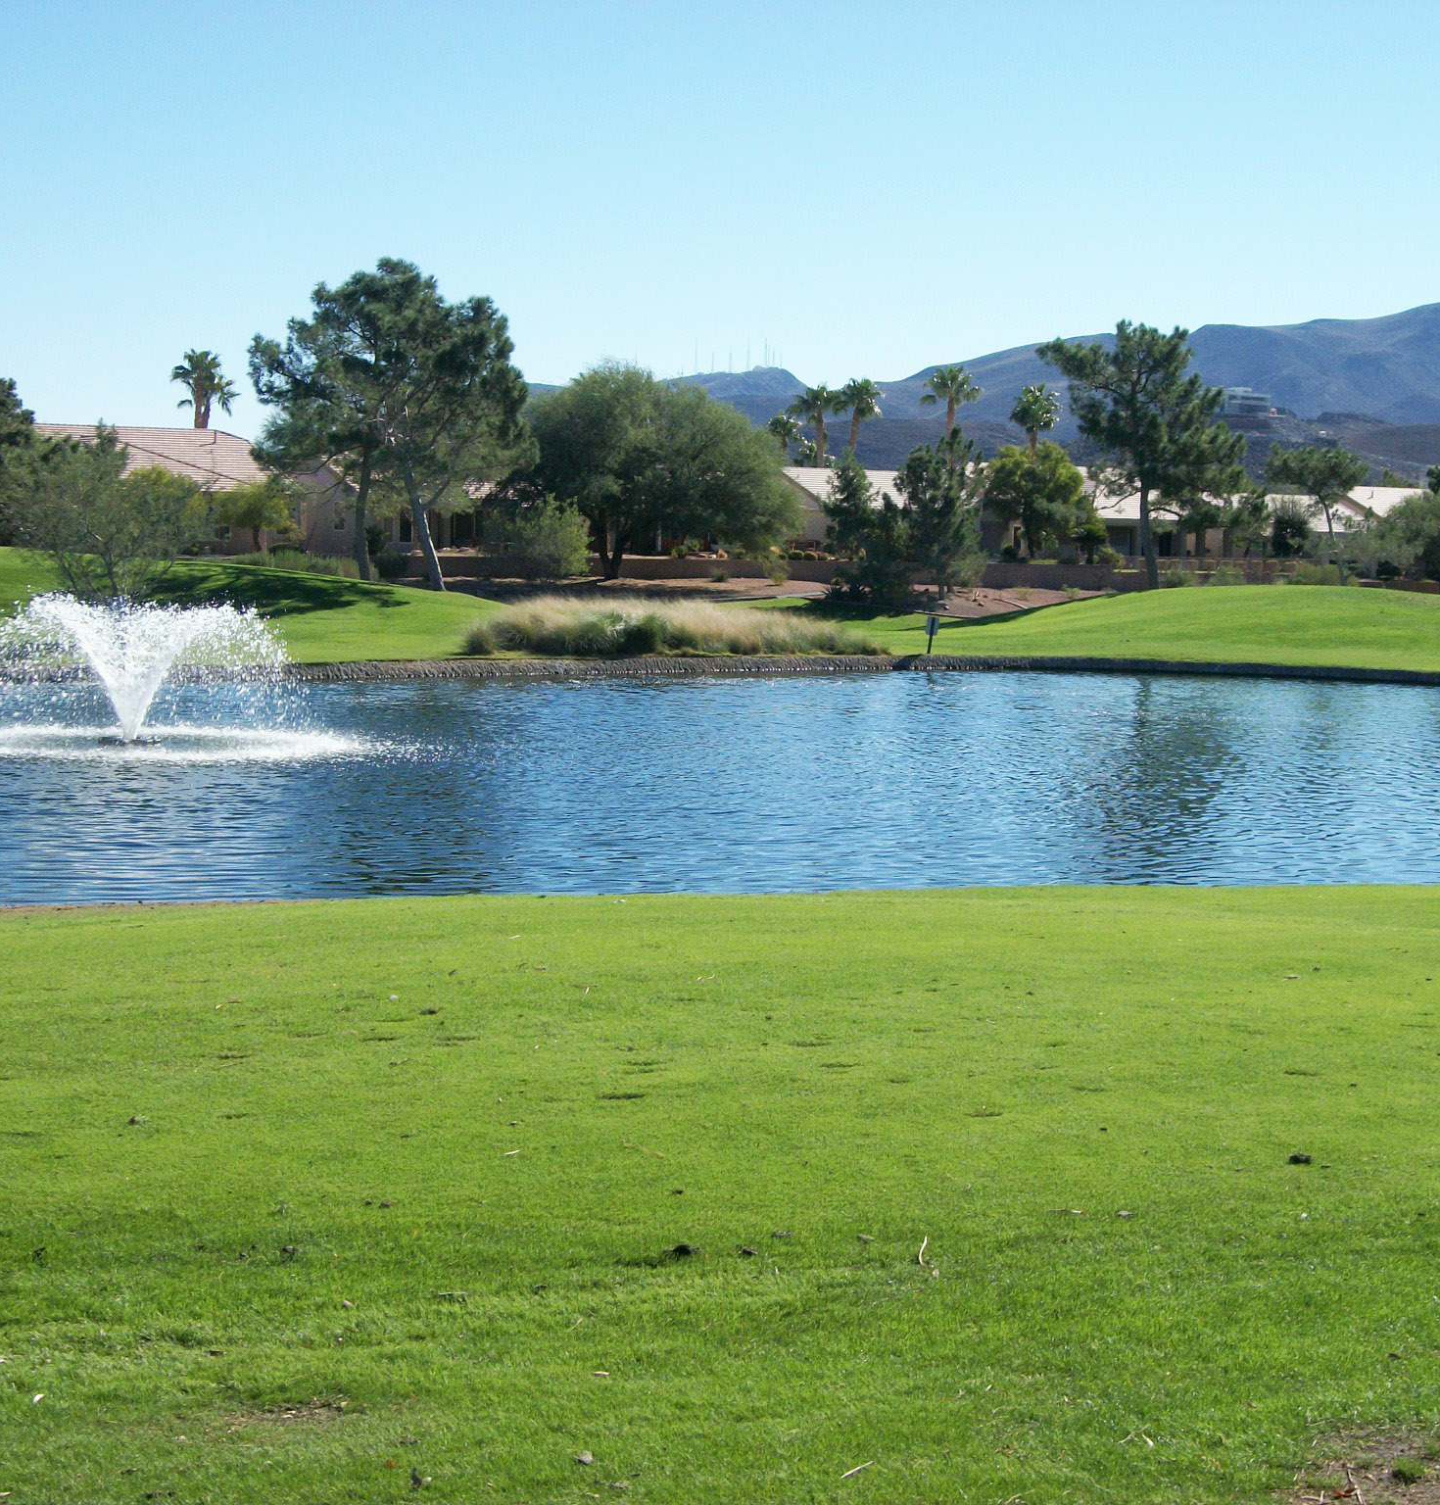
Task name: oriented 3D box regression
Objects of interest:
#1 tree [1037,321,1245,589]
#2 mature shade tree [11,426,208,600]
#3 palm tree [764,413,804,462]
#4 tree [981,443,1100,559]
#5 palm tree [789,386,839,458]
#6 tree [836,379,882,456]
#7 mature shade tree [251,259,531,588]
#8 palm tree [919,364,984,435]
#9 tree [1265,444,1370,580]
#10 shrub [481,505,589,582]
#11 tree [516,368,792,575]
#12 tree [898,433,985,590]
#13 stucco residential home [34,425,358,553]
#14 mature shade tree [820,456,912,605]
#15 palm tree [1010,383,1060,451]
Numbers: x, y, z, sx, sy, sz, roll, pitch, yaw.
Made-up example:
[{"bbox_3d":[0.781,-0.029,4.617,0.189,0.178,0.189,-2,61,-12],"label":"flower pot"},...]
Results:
[{"bbox_3d":[17.281,-12.229,119.000,8.500,11.010,8.070,0,4,0],"label":"tree"},{"bbox_3d":[-17.740,-6.700,84.230,5.900,5.840,5.600,-1,5,-12],"label":"mature shade tree"},{"bbox_3d":[4.860,-20.820,222.410,2.900,10.380,2.900,0,5,1],"label":"palm tree"},{"bbox_3d":[17.170,-13.540,156.250,6.200,6.270,6.000,0,5,6],"label":"tree"},{"bbox_3d":[6.500,-19.900,202.460,3.500,11.690,3.500,0,5,2],"label":"palm tree"},{"bbox_3d":[9.670,-20.120,202.480,3.400,12.130,3.400,0,5,3],"label":"tree"},{"bbox_3d":[-11.472,-11.499,101.000,9.780,11.470,9.290,0,4,0],"label":"mature shade tree"},{"bbox_3d":[14.680,-18.590,184.470,4.000,11.920,3.900,0,5,5],"label":"palm tree"},{"bbox_3d":[28.470,-11.290,138.270,5.200,6.770,5.000,1,5,12],"label":"tree"},{"bbox_3d":[-7.499,-8.552,118.000,4.340,3.130,4.120,0,4,0],"label":"shrub"},{"bbox_3d":[-3.280,-14.210,146.430,14.400,10.860,13.500,0,5,-1],"label":"tree"},{"bbox_3d":[8.755,-9.495,114.000,3.510,6.350,3.340,0,4,0],"label":"tree"},{"bbox_3d":[-23.513,-11.756,129.000,14.500,5.600,11.500,-1,4,-18],"label":"stucco residential home"},{"bbox_3d":[5.533,-8.448,110.000,3.510,5.650,3.330,0,4,0],"label":"mature shade tree"},{"bbox_3d":[20.600,-18.660,190.440,3.300,11.120,3.300,0,5,6],"label":"palm tree"}]

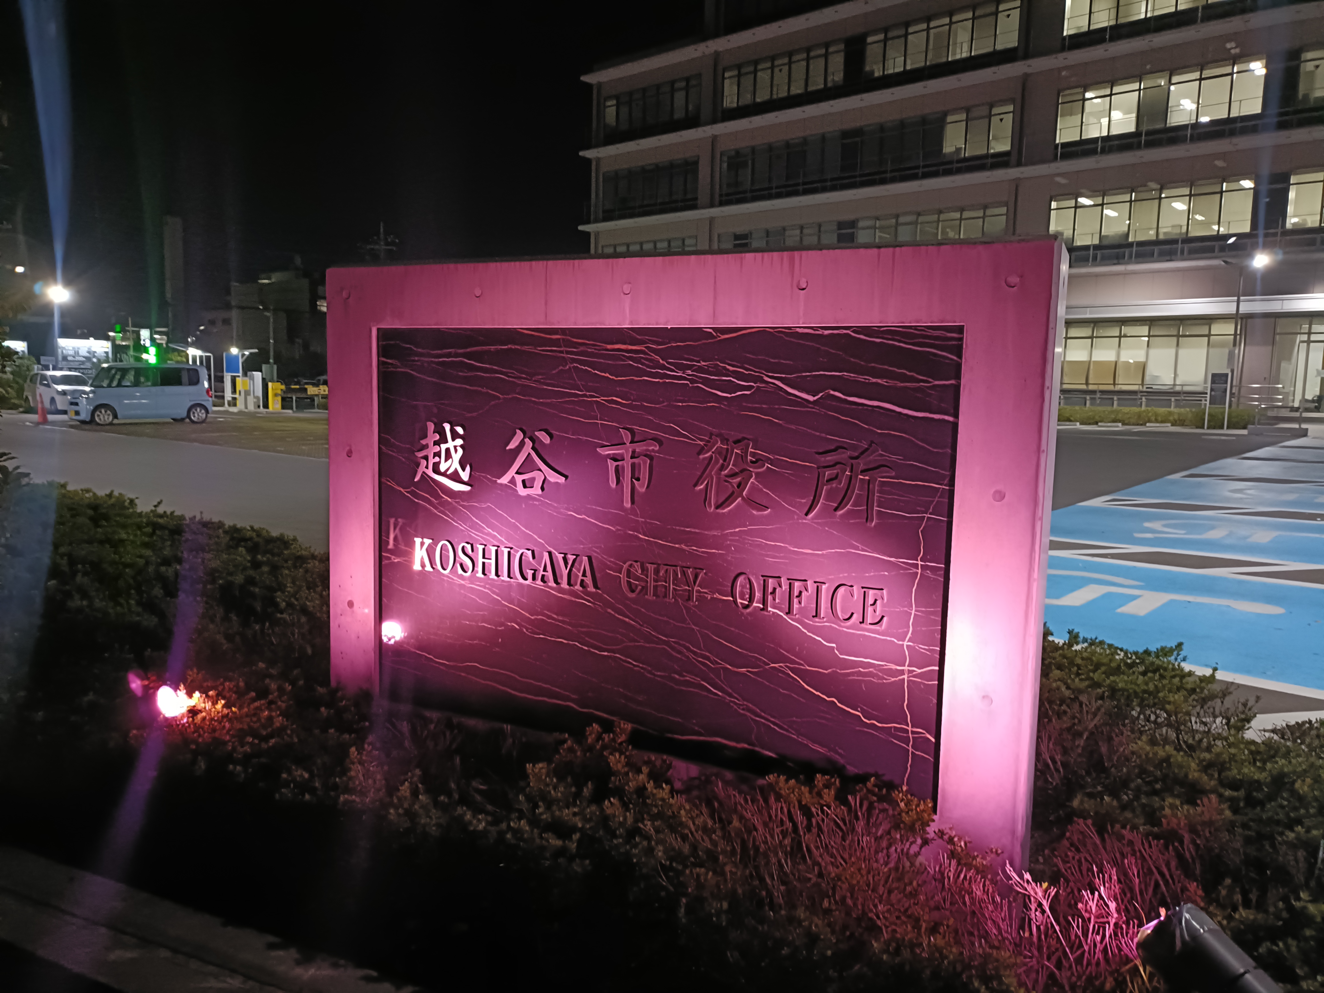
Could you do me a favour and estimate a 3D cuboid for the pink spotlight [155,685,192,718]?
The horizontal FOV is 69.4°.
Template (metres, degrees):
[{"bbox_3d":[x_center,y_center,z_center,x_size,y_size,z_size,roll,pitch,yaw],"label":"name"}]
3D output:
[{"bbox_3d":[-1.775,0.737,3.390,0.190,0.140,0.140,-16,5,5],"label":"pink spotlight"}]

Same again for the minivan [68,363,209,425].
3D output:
[{"bbox_3d":[-14.850,-2.930,27.220,1.480,1.750,3.395,7,8,43],"label":"minivan"}]

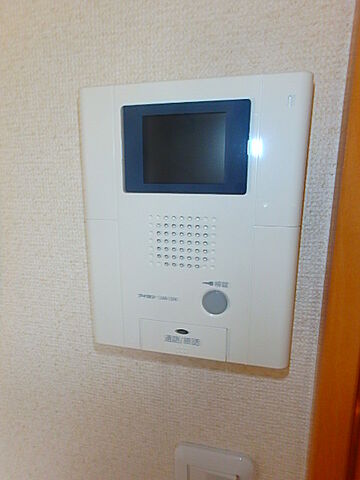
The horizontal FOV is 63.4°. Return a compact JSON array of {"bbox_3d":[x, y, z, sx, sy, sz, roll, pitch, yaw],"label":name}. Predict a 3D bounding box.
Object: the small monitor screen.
[{"bbox_3d":[0.003,-0.065,0.211,0.059,0.047,0.008,3,11,12],"label":"small monitor screen"}]

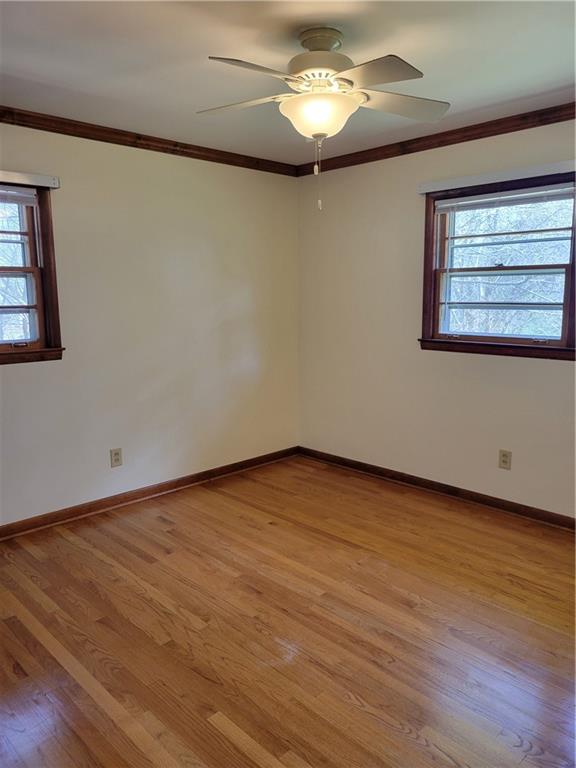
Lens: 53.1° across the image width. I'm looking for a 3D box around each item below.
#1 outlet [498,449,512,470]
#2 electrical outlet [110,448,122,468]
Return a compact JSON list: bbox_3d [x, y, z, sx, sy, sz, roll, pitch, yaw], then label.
[{"bbox_3d":[1.400,0.486,3.719,0.010,0.120,0.075,-9,12,-43],"label":"outlet"},{"bbox_3d":[-1.151,0.493,3.879,0.075,0.120,0.010,-9,12,-43],"label":"electrical outlet"}]

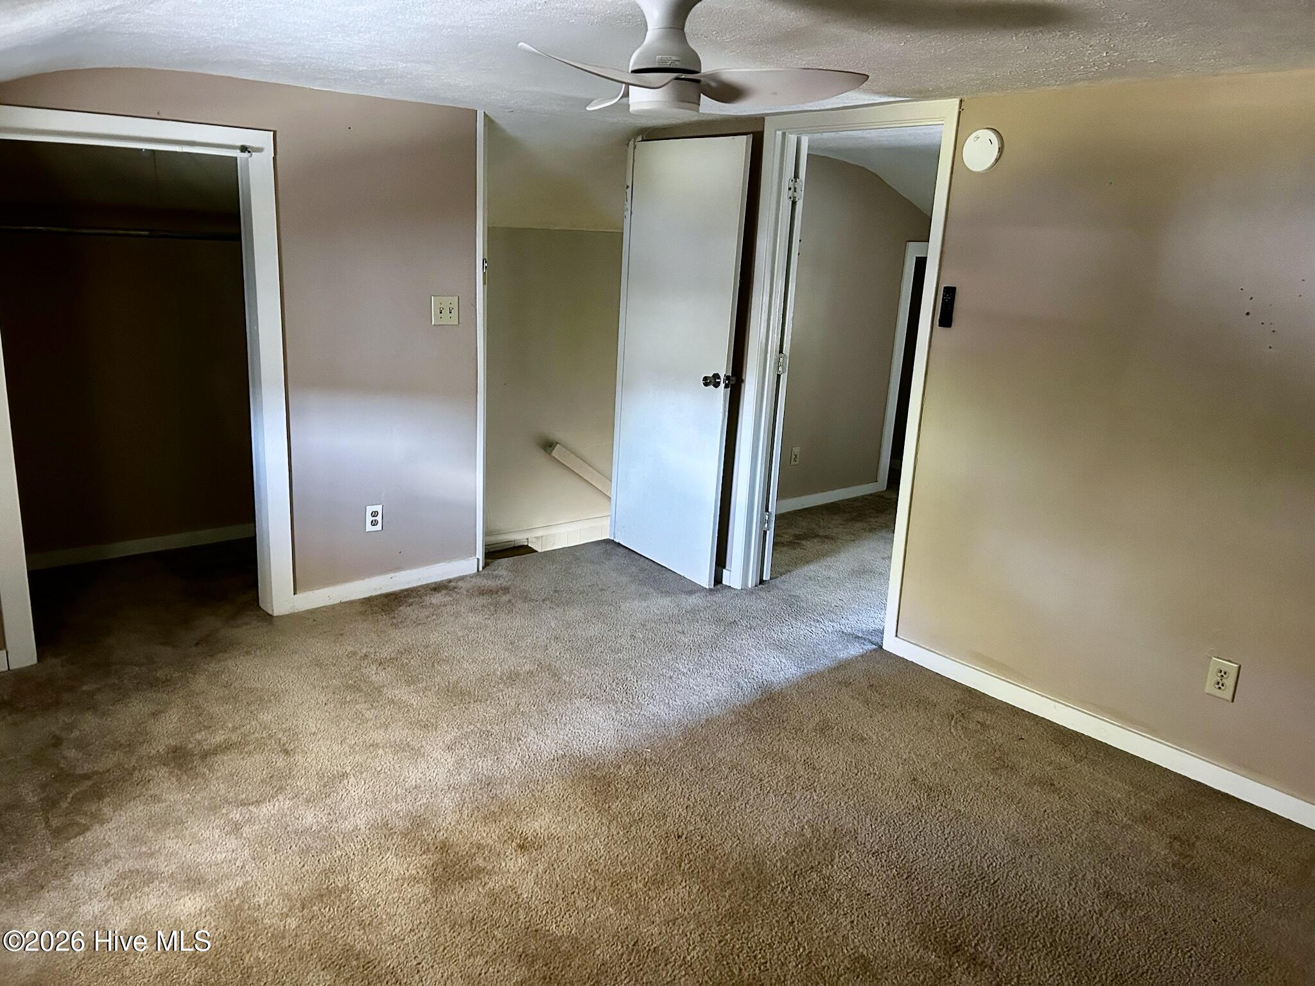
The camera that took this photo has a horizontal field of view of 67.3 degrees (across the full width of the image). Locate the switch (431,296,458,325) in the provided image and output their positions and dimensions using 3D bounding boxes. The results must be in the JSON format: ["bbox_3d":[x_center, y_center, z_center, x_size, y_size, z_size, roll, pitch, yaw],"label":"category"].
[{"bbox_3d":[-0.866,-0.747,4.048,0.116,0.115,0.012,-9,19,-39],"label":"switch"}]

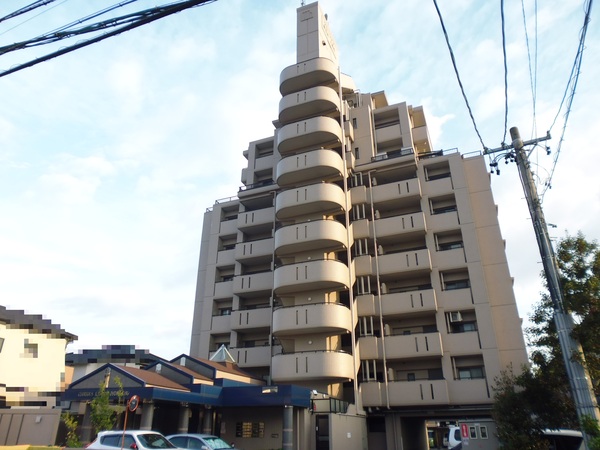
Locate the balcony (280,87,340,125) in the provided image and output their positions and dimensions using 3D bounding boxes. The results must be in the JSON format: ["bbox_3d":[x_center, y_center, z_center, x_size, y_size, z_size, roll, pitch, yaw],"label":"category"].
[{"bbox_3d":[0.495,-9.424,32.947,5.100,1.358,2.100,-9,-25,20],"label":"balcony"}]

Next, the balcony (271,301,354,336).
[{"bbox_3d":[0.515,6.103,26.679,5.156,1.482,1.827,-10,-25,22],"label":"balcony"}]

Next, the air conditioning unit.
[{"bbox_3d":[10.366,6.084,27.528,0.731,0.619,0.325,-10,-25,22],"label":"air conditioning unit"}]

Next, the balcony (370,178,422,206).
[{"bbox_3d":[7.429,-2.304,31.745,3.650,1.424,1.700,-9,-25,20],"label":"balcony"}]

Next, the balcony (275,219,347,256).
[{"bbox_3d":[0.514,0.893,28.951,5.156,1.482,1.827,-10,-25,22],"label":"balcony"}]

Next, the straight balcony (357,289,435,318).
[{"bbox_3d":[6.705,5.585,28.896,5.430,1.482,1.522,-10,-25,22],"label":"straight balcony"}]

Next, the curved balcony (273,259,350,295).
[{"bbox_3d":[0.515,3.498,27.815,5.156,1.482,1.827,-10,-25,22],"label":"curved balcony"}]

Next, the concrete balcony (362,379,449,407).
[{"bbox_3d":[6.695,10.679,26.497,5.350,1.424,1.700,-9,-25,20],"label":"concrete balcony"}]

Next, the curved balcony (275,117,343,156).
[{"bbox_3d":[0.513,-7.070,32.423,5.156,1.482,1.827,-10,-25,22],"label":"curved balcony"}]

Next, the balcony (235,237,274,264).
[{"bbox_3d":[-3.335,2.245,34.565,3.600,1.424,1.700,-9,-25,20],"label":"balcony"}]

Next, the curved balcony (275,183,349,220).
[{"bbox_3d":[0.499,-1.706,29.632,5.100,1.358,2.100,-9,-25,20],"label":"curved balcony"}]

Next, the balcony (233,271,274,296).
[{"bbox_3d":[-3.334,4.818,33.460,3.600,1.424,1.700,-9,-25,20],"label":"balcony"}]

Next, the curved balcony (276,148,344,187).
[{"bbox_3d":[0.514,-4.317,31.223,5.156,1.482,1.827,-10,-25,22],"label":"curved balcony"}]

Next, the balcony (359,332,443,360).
[{"bbox_3d":[6.717,8.103,27.594,5.300,1.424,1.700,-9,-25,20],"label":"balcony"}]

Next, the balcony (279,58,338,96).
[{"bbox_3d":[0.513,-12.355,34.727,5.156,1.482,1.827,-10,-25,22],"label":"balcony"}]

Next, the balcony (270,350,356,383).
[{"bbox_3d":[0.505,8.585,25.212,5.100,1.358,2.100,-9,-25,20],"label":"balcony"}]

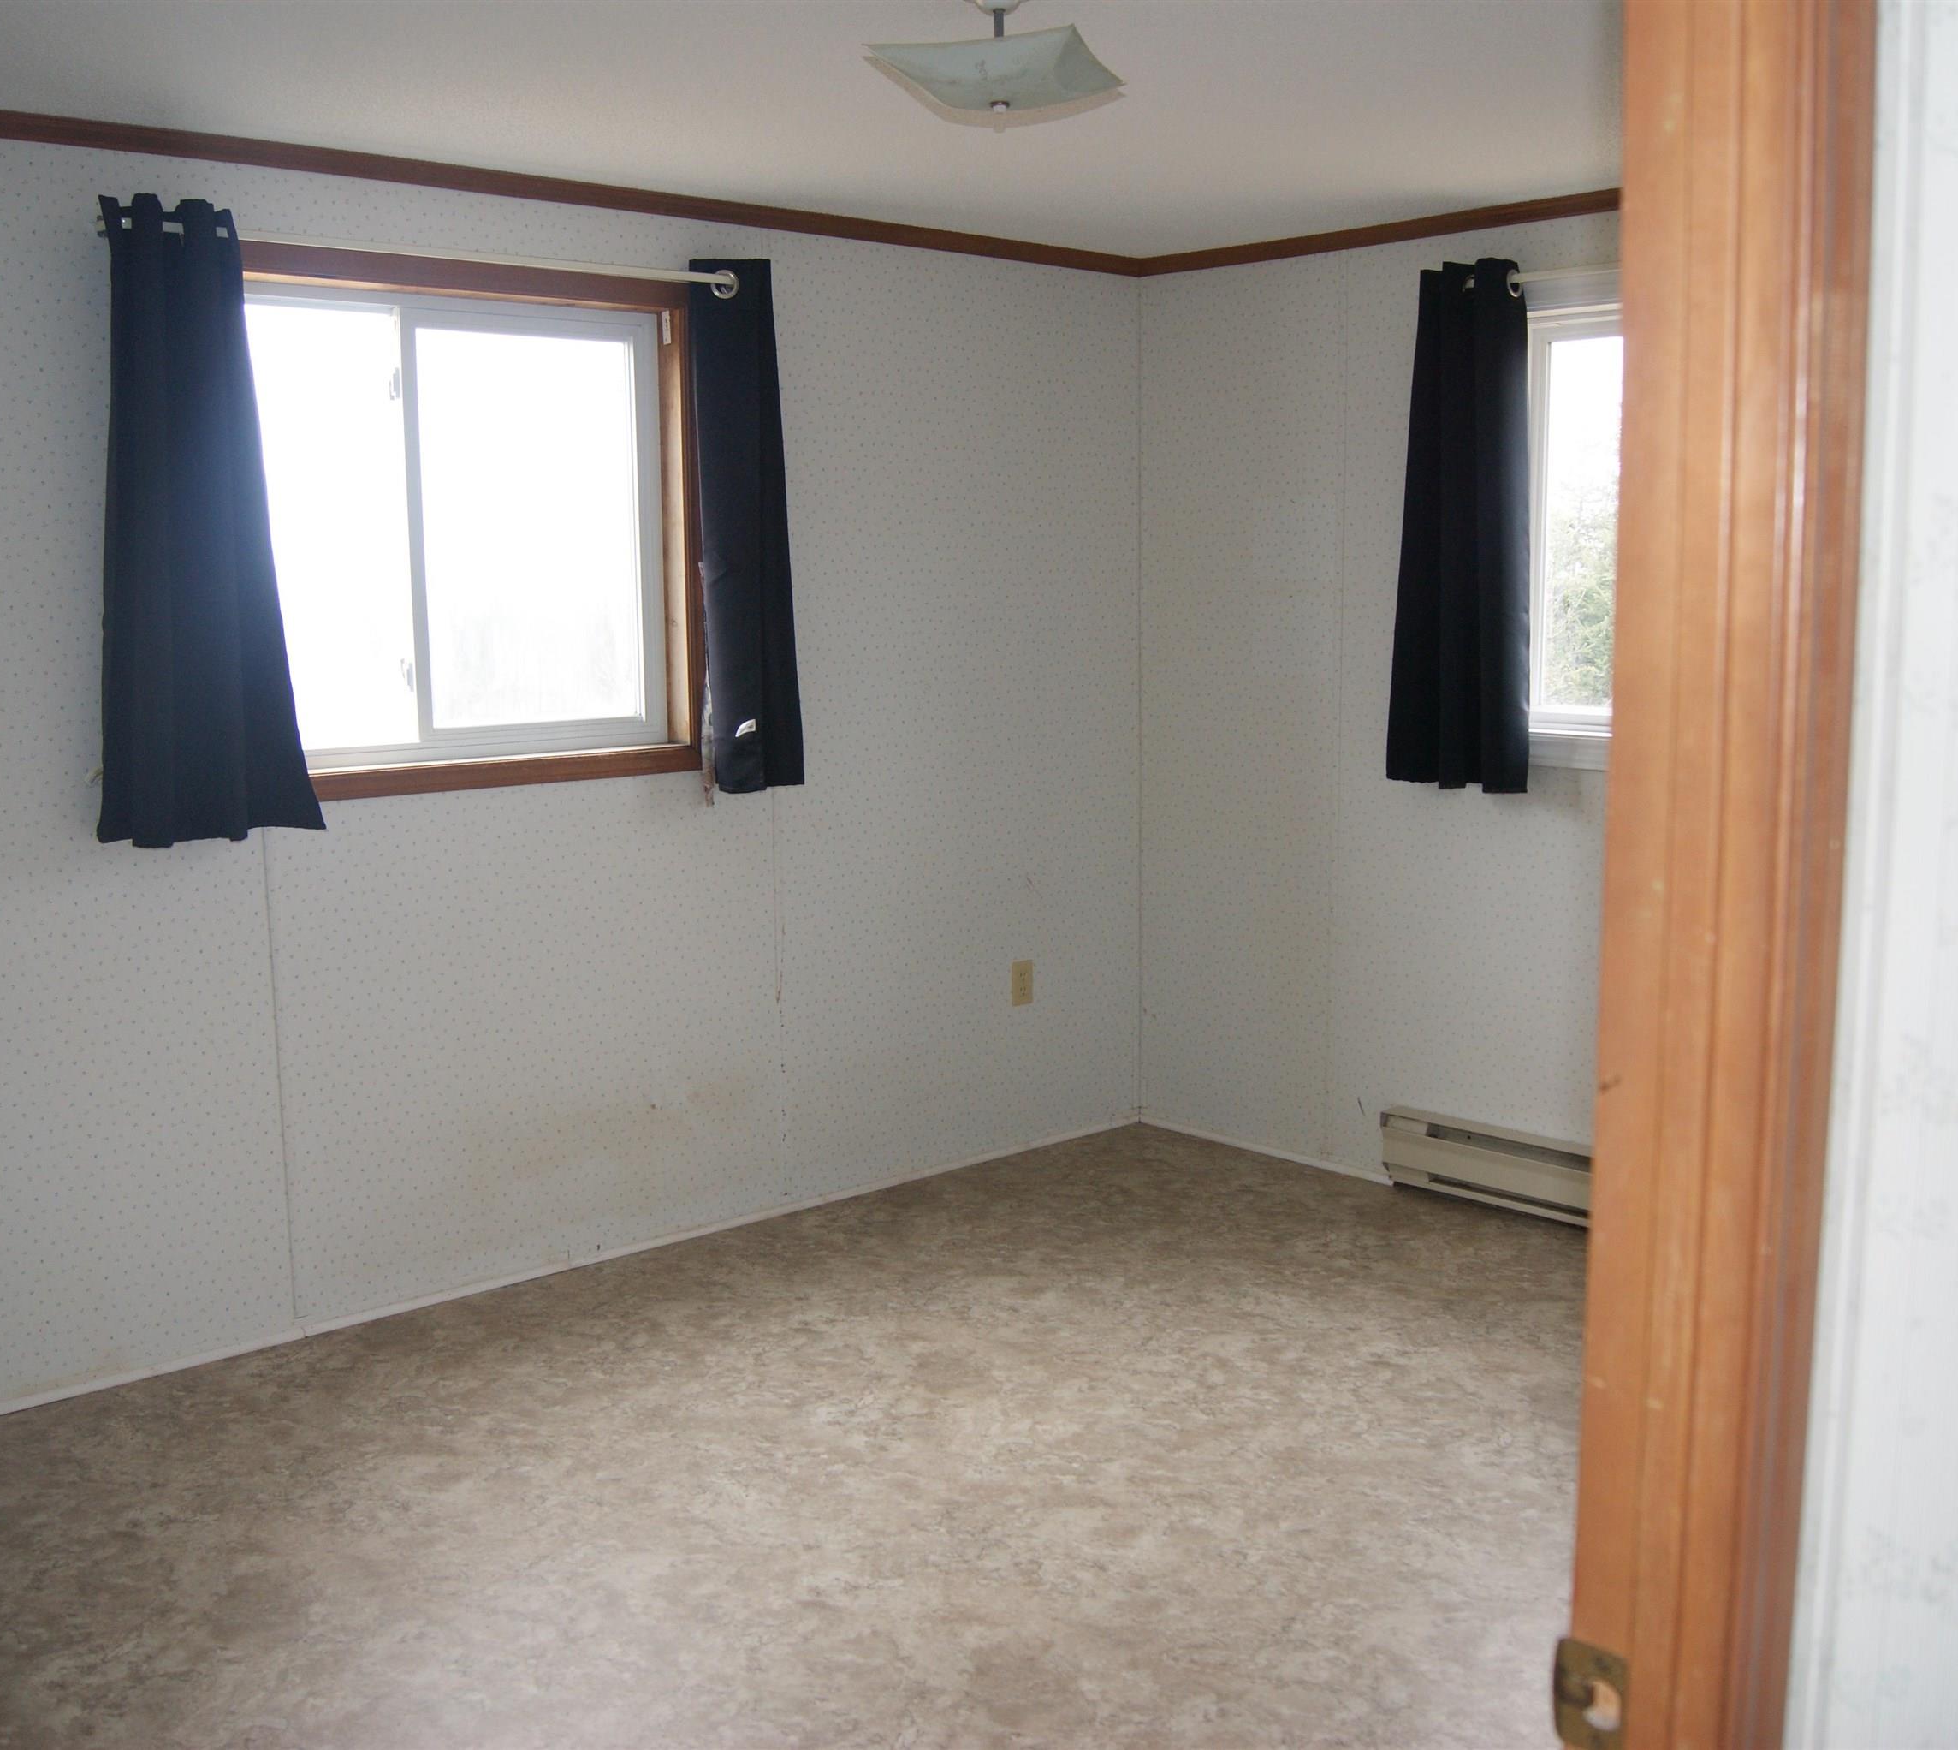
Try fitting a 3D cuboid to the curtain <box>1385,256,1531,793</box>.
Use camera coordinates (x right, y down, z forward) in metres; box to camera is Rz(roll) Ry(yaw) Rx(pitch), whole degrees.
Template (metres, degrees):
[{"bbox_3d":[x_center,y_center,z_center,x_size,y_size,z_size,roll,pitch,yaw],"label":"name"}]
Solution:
[{"bbox_3d":[1.086,-0.781,4.448,0.100,1.165,0.360,-8,12,-41],"label":"curtain"}]

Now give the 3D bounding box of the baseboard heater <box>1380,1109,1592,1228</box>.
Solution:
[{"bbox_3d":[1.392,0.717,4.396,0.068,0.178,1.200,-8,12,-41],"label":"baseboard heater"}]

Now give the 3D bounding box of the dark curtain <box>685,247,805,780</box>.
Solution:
[{"bbox_3d":[-0.501,-0.767,4.373,0.270,1.160,0.100,-8,12,-41],"label":"dark curtain"}]

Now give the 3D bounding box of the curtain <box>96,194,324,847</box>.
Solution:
[{"bbox_3d":[-1.391,-0.635,3.586,0.400,1.150,0.100,-8,12,-41],"label":"curtain"}]

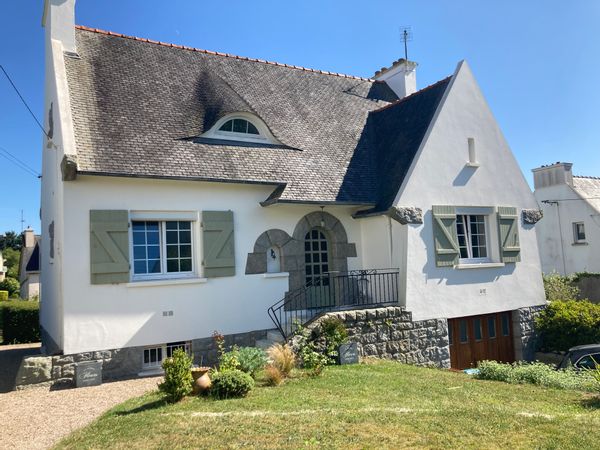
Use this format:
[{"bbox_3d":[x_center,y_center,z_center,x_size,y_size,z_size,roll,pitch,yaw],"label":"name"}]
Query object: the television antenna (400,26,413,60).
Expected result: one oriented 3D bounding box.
[{"bbox_3d":[3.756,-6.337,17.036,0.420,1.200,0.550,-4,-5,14],"label":"television antenna"}]

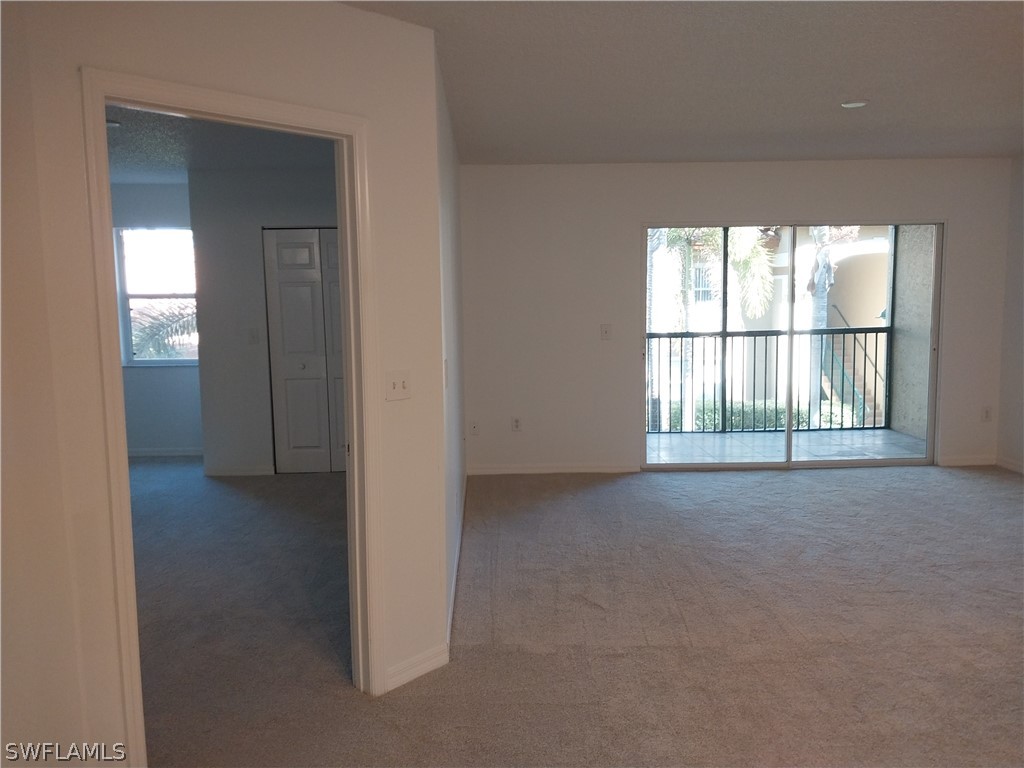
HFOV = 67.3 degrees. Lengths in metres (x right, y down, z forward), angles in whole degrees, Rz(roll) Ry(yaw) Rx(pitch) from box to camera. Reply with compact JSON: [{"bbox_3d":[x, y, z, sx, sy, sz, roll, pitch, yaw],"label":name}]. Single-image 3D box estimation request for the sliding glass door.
[{"bbox_3d":[2.317,-0.294,6.439,2.456,2.025,0.120,-1,6,0],"label":"sliding glass door"}]

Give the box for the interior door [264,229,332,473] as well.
[{"bbox_3d":[-1.799,-0.255,6.494,0.459,2.035,0.035,-1,6,0],"label":"interior door"}]

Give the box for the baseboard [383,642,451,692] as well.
[{"bbox_3d":[-0.368,1.098,2.993,0.014,0.083,0.318,5,9,44],"label":"baseboard"}]

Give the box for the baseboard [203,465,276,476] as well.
[{"bbox_3d":[-2.322,0.738,6.579,0.597,0.083,0.014,-1,6,0],"label":"baseboard"}]

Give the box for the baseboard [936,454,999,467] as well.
[{"bbox_3d":[3.837,0.652,6.503,0.494,0.083,0.014,-1,6,0],"label":"baseboard"}]

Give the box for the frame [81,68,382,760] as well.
[{"bbox_3d":[-0.852,0.156,2.498,0.140,2.077,0.895,5,9,44],"label":"frame"}]

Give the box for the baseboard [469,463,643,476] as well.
[{"bbox_3d":[0.354,0.708,6.476,1.460,0.083,0.014,-1,6,0],"label":"baseboard"}]

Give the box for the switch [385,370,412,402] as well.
[{"bbox_3d":[-0.418,0.006,2.831,0.015,0.115,0.115,5,9,44],"label":"switch"}]

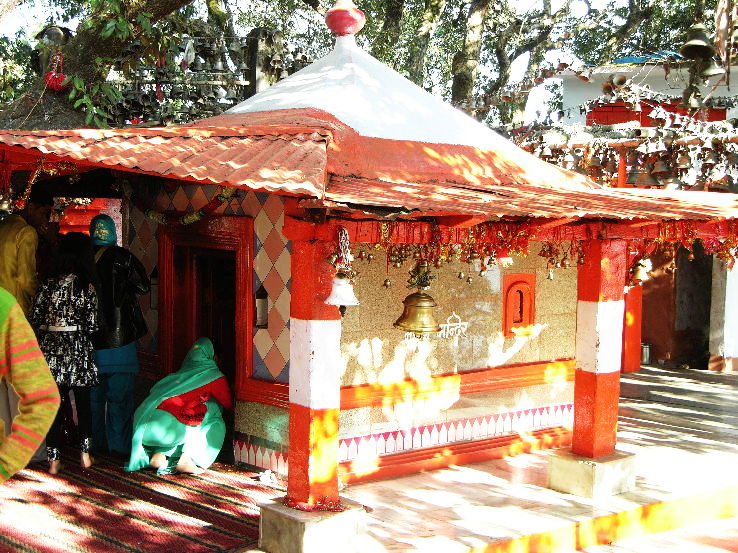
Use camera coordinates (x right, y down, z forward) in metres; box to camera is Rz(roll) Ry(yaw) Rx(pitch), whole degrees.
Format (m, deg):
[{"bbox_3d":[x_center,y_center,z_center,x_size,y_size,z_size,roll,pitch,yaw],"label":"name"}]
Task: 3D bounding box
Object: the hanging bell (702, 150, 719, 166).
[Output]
[{"bbox_3d":[3.308,-1.143,12.800,0.147,0.150,0.147,1,4,0],"label":"hanging bell"}]

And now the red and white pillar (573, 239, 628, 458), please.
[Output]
[{"bbox_3d":[1.460,0.446,8.454,0.225,1.387,0.200,-2,5,-43],"label":"red and white pillar"}]

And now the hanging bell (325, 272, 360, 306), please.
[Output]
[{"bbox_3d":[-0.140,0.066,6.712,0.169,0.168,0.169,1,4,0],"label":"hanging bell"}]

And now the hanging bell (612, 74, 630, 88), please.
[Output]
[{"bbox_3d":[2.484,-1.918,13.000,0.165,0.150,0.165,1,4,0],"label":"hanging bell"}]

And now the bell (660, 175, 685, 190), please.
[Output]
[{"bbox_3d":[2.894,-0.896,12.600,0.217,0.148,0.217,1,4,0],"label":"bell"}]

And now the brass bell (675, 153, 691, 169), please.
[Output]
[{"bbox_3d":[3.155,-1.167,13.300,0.160,0.158,0.160,1,4,0],"label":"brass bell"}]

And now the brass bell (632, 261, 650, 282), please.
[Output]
[{"bbox_3d":[1.774,-0.033,8.600,0.117,0.140,0.117,1,4,0],"label":"brass bell"}]

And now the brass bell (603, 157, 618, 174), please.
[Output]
[{"bbox_3d":[2.431,-1.117,13.300,0.155,0.175,0.155,1,4,0],"label":"brass bell"}]

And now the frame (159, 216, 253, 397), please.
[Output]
[{"bbox_3d":[-1.104,0.205,9.140,0.140,1.188,1.081,-2,5,-43],"label":"frame"}]

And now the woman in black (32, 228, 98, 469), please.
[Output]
[{"bbox_3d":[-1.990,0.489,8.633,0.430,1.530,0.300,0,4,-19],"label":"woman in black"}]

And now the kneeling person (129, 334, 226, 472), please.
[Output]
[{"bbox_3d":[-1.143,0.758,7.997,0.500,0.800,0.600,4,4,44],"label":"kneeling person"}]

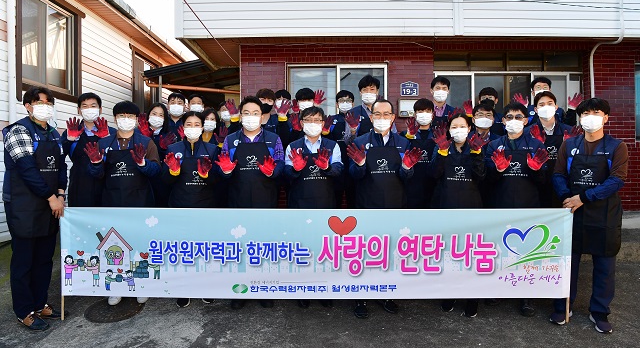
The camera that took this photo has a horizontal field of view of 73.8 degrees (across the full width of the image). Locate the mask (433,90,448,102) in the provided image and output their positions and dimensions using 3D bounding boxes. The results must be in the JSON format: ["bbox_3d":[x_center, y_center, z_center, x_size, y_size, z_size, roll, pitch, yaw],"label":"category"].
[{"bbox_3d":[1.192,-0.768,4.200,0.145,0.115,0.080,0,2,13],"label":"mask"}]

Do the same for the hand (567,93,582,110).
[{"bbox_3d":[2.482,-0.706,4.150,0.150,0.160,0.070,1,2,25],"label":"hand"}]

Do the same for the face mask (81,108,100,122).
[{"bbox_3d":[-1.960,-0.508,3.650,0.150,0.120,0.080,-1,2,-26],"label":"face mask"}]

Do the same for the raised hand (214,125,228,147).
[{"bbox_3d":[-0.947,-0.361,4.100,0.130,0.200,0.070,8,2,-10],"label":"raised hand"}]

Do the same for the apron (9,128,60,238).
[{"bbox_3d":[-2.074,0.055,3.120,0.240,0.800,0.380,1,1,24],"label":"apron"}]

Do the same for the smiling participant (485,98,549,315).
[{"bbox_3d":[1.562,0.268,3.390,0.520,1.710,0.460,1,2,20],"label":"smiling participant"}]

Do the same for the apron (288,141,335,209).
[{"bbox_3d":[-0.063,0.130,3.600,0.420,0.820,0.220,0,2,-3],"label":"apron"}]

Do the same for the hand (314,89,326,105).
[{"bbox_3d":[0.005,-0.789,4.400,0.125,0.165,0.070,0,9,-3],"label":"hand"}]

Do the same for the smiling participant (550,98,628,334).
[{"bbox_3d":[2.051,0.295,3.270,0.530,1.770,0.400,1,2,27],"label":"smiling participant"}]

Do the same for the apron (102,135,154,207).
[{"bbox_3d":[-1.572,0.103,3.500,0.420,0.820,0.230,0,1,-9],"label":"apron"}]

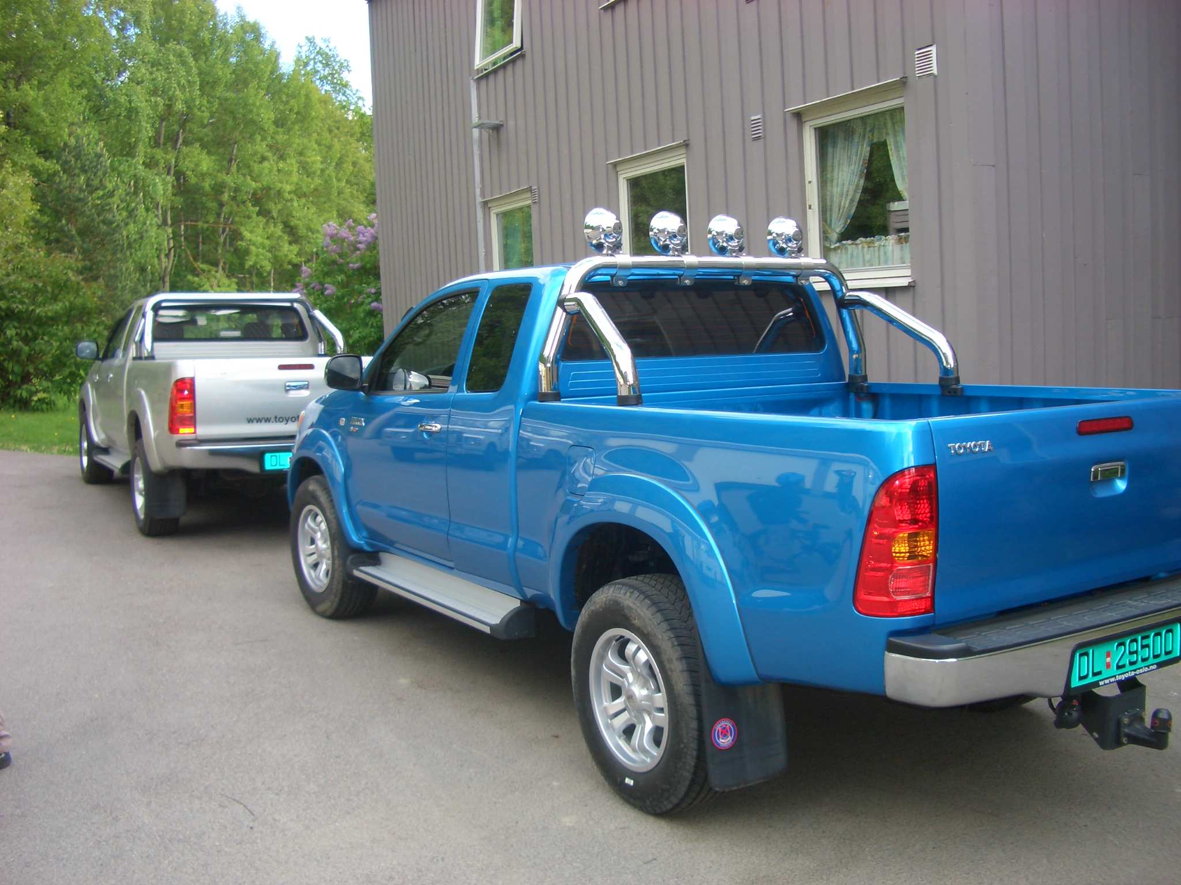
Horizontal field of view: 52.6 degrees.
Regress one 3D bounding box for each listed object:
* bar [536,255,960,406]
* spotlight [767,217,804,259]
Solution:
[{"bbox_3d":[0.652,-0.453,4.626,1.660,0.560,0.610,-5,6,-32],"label":"bar"},{"bbox_3d":[0.845,-0.884,5.165,0.175,0.190,0.115,-5,6,-32],"label":"spotlight"}]

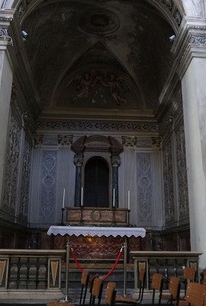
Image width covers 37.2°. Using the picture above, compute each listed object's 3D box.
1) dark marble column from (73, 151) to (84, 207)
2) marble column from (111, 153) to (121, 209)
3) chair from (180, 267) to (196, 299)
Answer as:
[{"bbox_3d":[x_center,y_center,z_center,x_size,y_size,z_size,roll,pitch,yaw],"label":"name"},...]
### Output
[{"bbox_3d":[-0.817,0.845,10.303,0.320,1.884,0.290,1,-14,-1],"label":"dark marble column"},{"bbox_3d":[0.453,0.892,10.294,0.320,1.874,0.320,1,-14,-1],"label":"marble column"},{"bbox_3d":[1.038,2.043,4.299,0.490,0.815,0.410,1,-14,-4],"label":"chair"}]

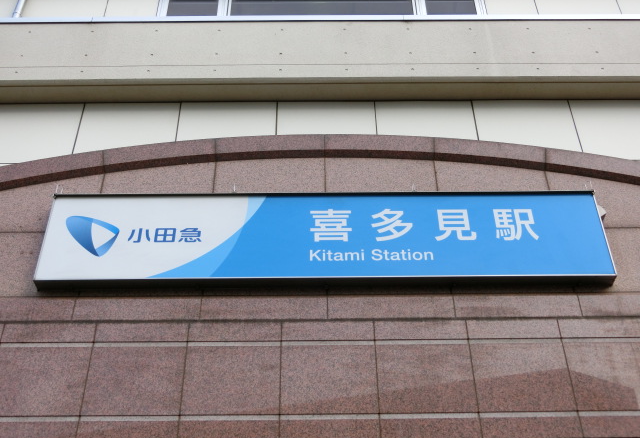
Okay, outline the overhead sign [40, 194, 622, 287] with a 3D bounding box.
[{"bbox_3d":[0.046,0.166,6.616,4.420,0.835,0.161,0,-39,-1],"label":"overhead sign"}]

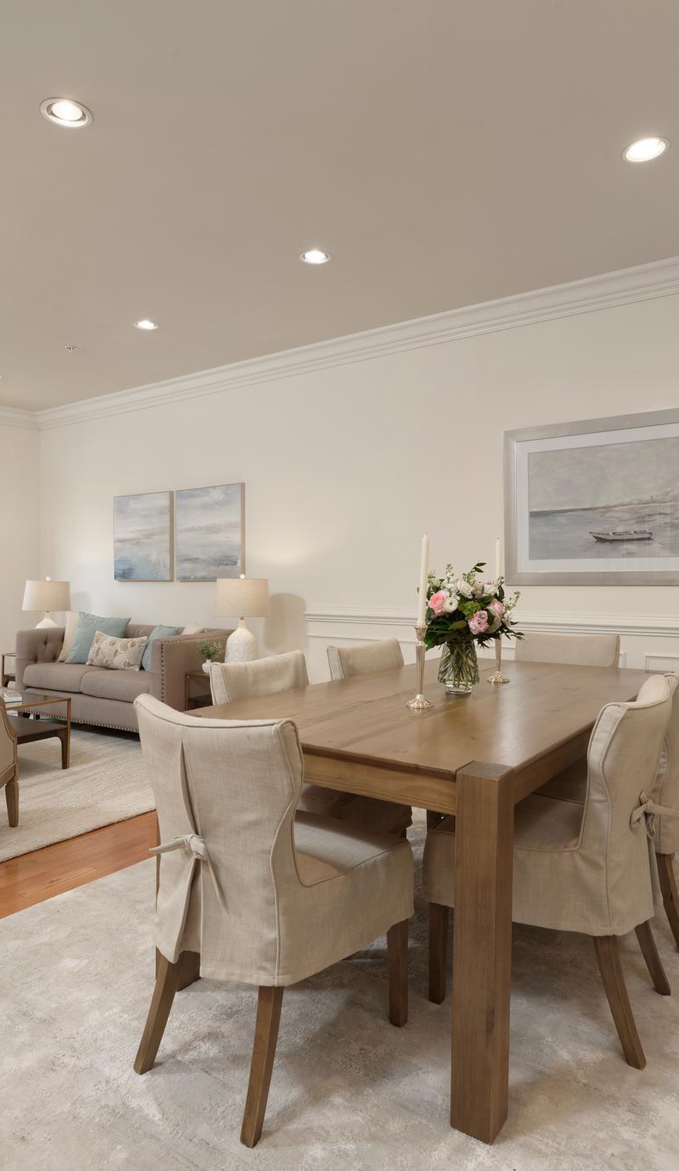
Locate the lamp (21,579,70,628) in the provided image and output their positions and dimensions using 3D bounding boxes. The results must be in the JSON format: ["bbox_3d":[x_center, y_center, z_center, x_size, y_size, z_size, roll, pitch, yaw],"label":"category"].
[{"bbox_3d":[-2.518,0.259,5.889,0.380,0.650,0.380,0,2,35],"label":"lamp"}]

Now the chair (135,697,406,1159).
[{"bbox_3d":[-0.162,0.711,1.725,0.500,0.890,0.580,0,1,35],"label":"chair"}]

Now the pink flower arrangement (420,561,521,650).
[{"bbox_3d":[0.470,0.071,2.450,0.350,0.310,0.330,0,1,0],"label":"pink flower arrangement"}]

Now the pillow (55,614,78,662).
[{"bbox_3d":[-2.009,0.410,5.494,0.480,0.480,0.140,0,-17,12],"label":"pillow"}]

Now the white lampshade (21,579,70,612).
[{"bbox_3d":[-2.519,0.084,5.885,0.380,0.275,0.380,0,2,35],"label":"white lampshade"}]

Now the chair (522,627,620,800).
[{"bbox_3d":[1.000,0.683,3.223,0.520,0.890,0.570,0,1,35],"label":"chair"}]

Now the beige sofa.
[{"bbox_3d":[-1.658,0.716,5.291,1.700,0.750,0.830,0,2,35],"label":"beige sofa"}]

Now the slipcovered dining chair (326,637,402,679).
[{"bbox_3d":[0.300,0.692,2.901,0.570,0.890,0.520,0,1,37],"label":"slipcovered dining chair"}]

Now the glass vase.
[{"bbox_3d":[0.428,0.286,2.452,0.148,0.197,0.148,0,1,0],"label":"glass vase"}]

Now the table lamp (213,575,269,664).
[{"bbox_3d":[-0.662,0.266,4.651,0.375,0.660,0.375,-1,1,0],"label":"table lamp"}]

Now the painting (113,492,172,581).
[{"bbox_3d":[-1.676,-0.409,5.823,0.715,0.735,0.040,0,1,35],"label":"painting"}]

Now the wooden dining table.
[{"bbox_3d":[0.443,0.759,2.475,1.068,0.750,1.892,0,1,36],"label":"wooden dining table"}]

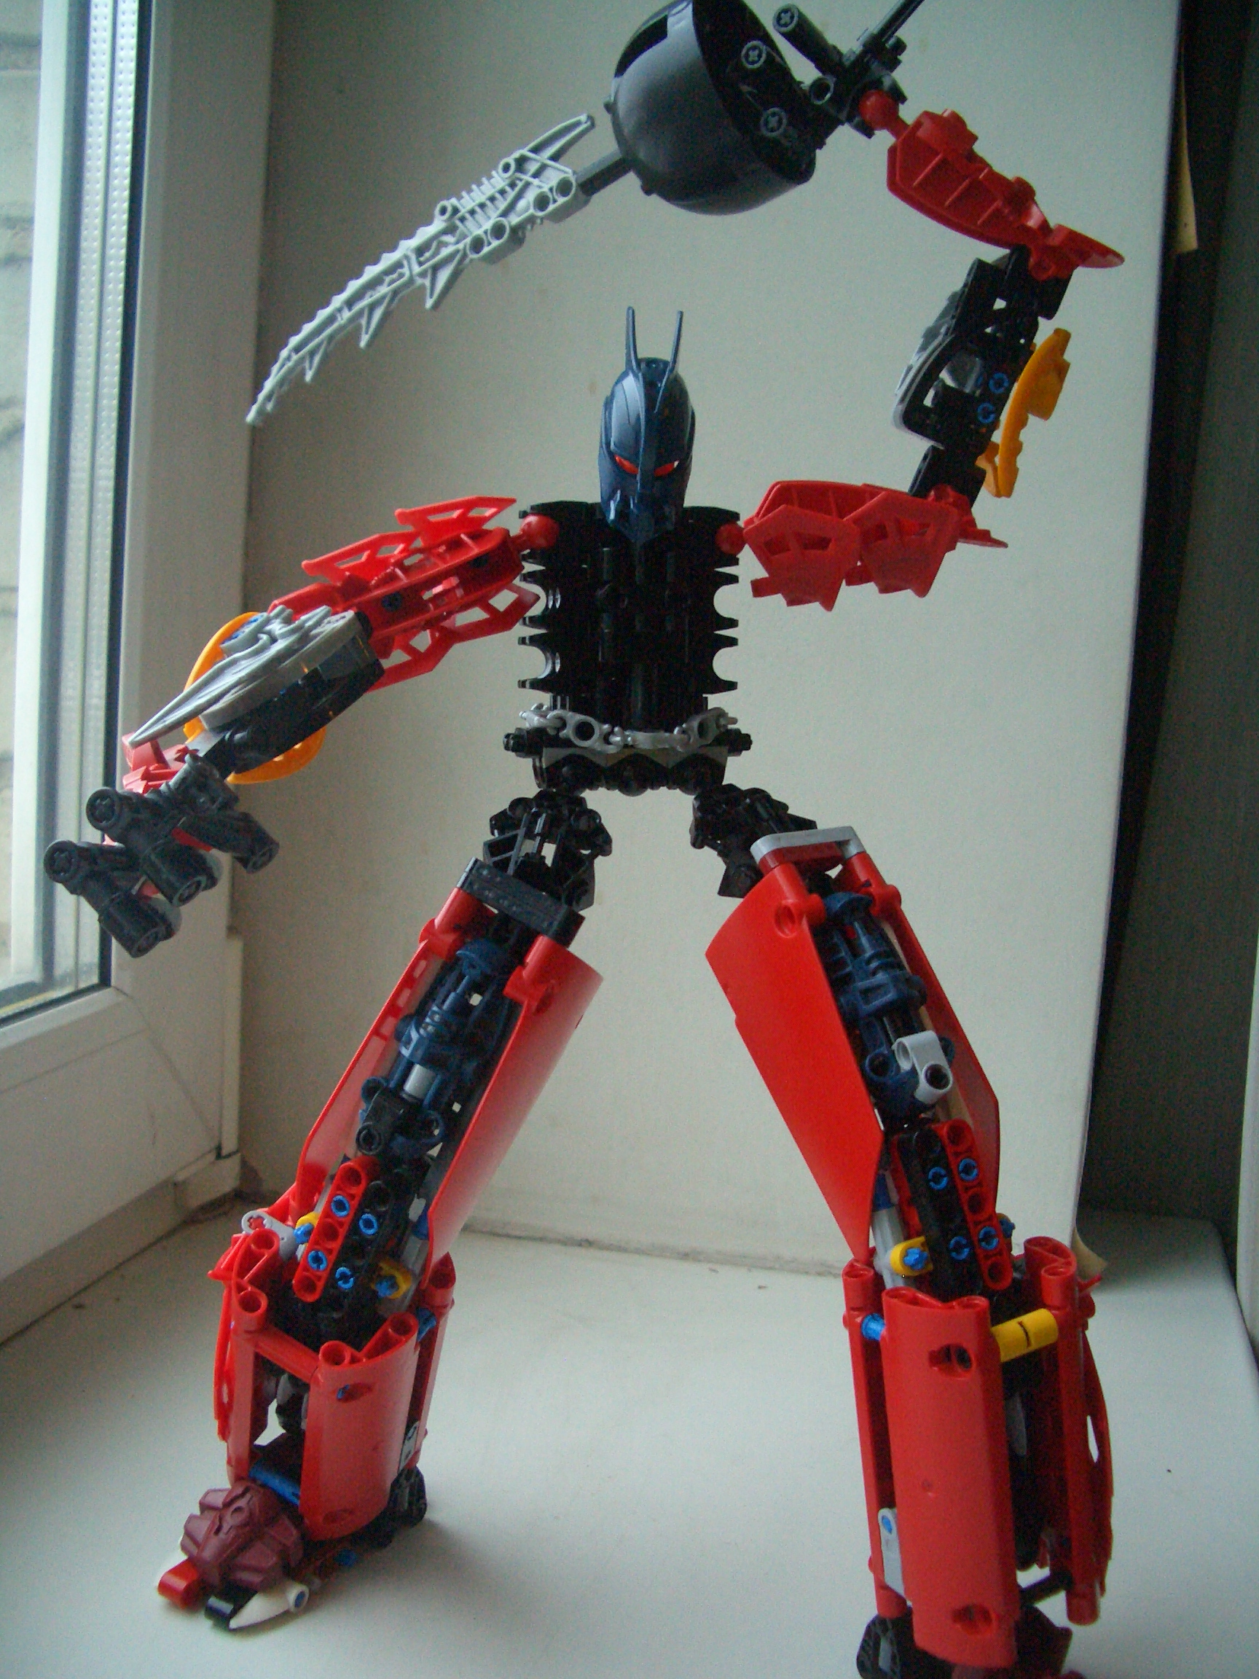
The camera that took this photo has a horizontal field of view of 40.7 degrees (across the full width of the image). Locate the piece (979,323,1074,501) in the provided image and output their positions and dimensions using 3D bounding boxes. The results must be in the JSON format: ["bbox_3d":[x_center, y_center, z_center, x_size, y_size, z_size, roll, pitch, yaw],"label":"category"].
[{"bbox_3d":[0.099,-0.107,0.424,0.015,0.045,0.038,18,0,6],"label":"piece"}]

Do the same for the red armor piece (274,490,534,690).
[{"bbox_3d":[-0.058,-0.065,0.443,0.078,0.041,0.035,-24,13,-32],"label":"red armor piece"}]

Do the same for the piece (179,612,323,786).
[{"bbox_3d":[-0.089,-0.034,0.407,0.042,0.038,0.013,-40,0,-30],"label":"piece"}]

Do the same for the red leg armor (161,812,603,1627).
[{"bbox_3d":[-0.057,0.089,0.437,0.068,0.202,0.100,9,0,38],"label":"red leg armor"}]

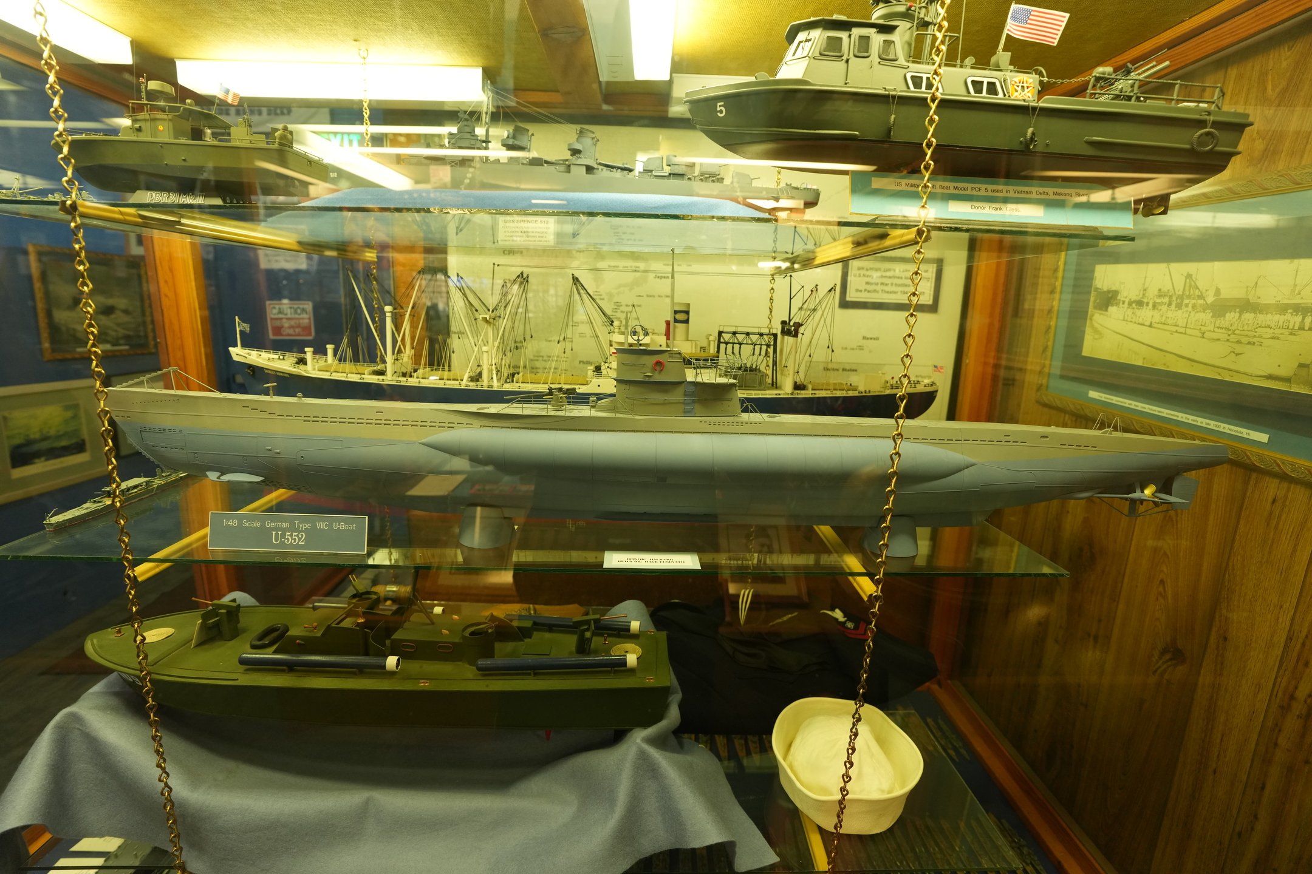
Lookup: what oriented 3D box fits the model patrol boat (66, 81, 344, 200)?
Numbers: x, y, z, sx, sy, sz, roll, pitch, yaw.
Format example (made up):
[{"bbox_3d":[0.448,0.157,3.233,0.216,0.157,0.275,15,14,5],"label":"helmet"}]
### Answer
[{"bbox_3d":[-0.457,-0.294,0.587,0.295,0.114,0.106,2,13,-2],"label":"model patrol boat"}]

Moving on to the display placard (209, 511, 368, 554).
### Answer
[{"bbox_3d":[-0.436,0.114,0.692,0.183,0.044,0.006,2,-1,-2],"label":"display placard"}]

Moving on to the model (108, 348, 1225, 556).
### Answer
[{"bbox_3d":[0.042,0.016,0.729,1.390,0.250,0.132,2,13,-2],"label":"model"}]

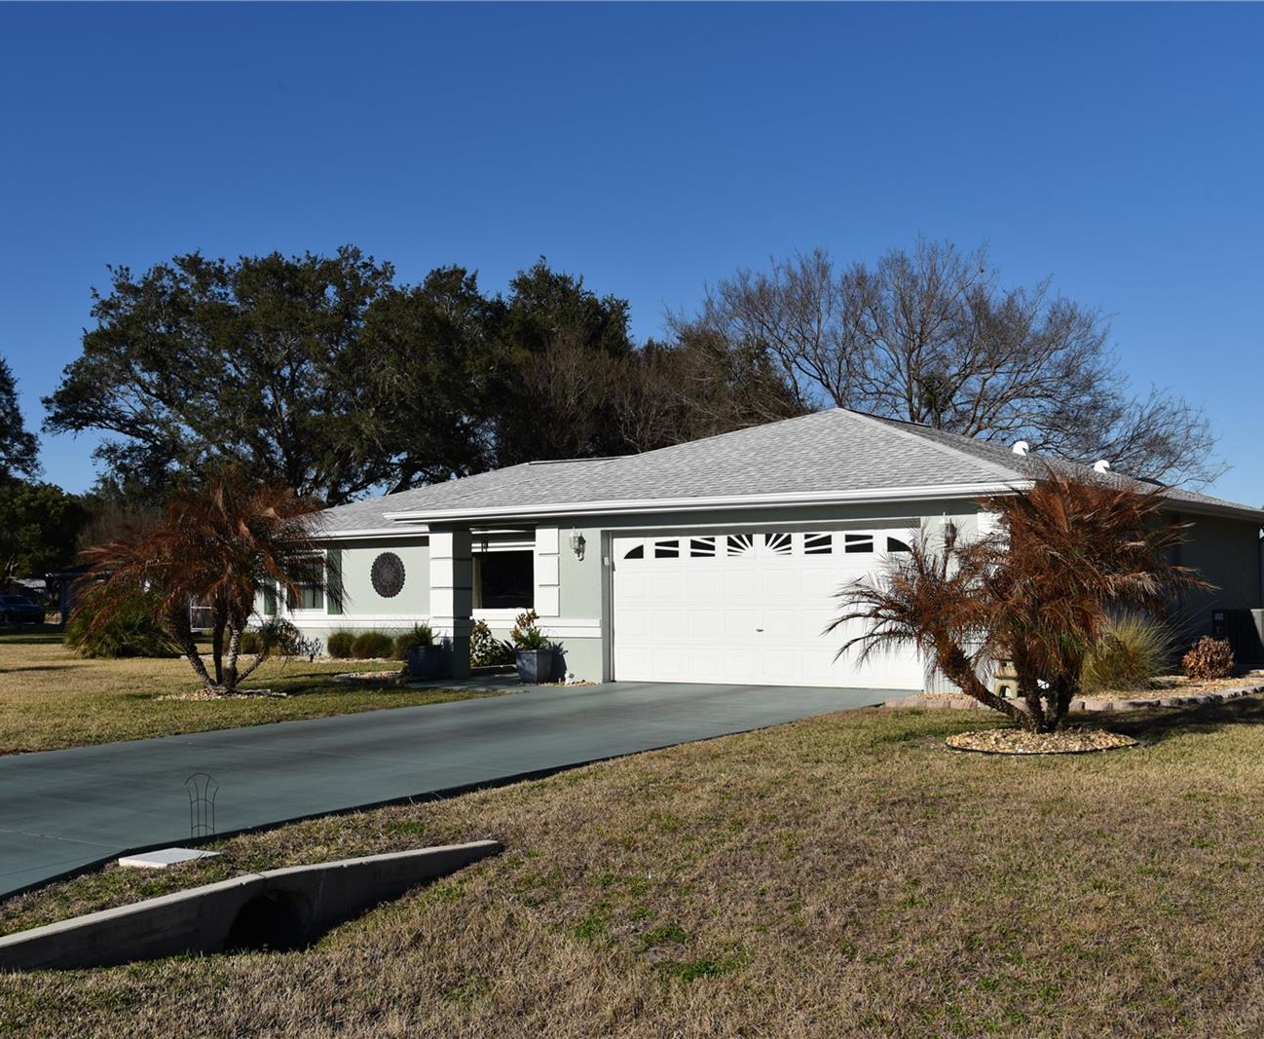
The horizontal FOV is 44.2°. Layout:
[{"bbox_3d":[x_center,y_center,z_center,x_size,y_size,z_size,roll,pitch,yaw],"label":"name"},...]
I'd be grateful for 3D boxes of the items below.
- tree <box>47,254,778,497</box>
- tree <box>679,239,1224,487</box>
[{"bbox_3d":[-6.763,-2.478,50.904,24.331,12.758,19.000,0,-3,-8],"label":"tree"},{"bbox_3d":[9.876,-2.549,47.902,16.459,12.174,15.000,-1,-3,12],"label":"tree"}]

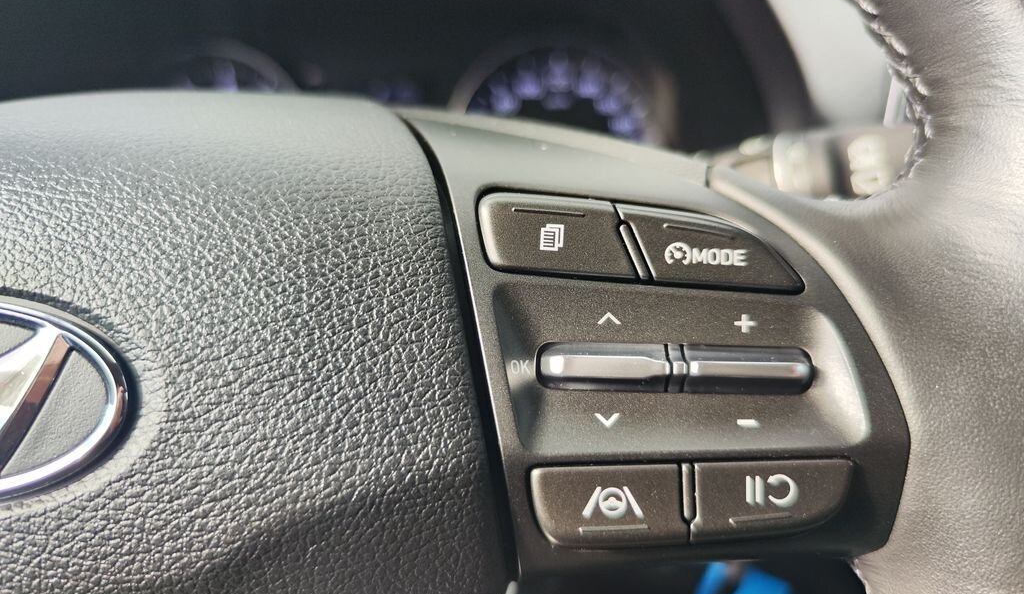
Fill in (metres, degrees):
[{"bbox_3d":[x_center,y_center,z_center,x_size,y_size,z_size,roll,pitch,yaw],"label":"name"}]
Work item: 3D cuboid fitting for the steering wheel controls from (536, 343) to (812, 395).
[{"bbox_3d":[0.028,0.012,0.118,0.048,0.008,0.006,1,-7,1],"label":"steering wheel controls"}]

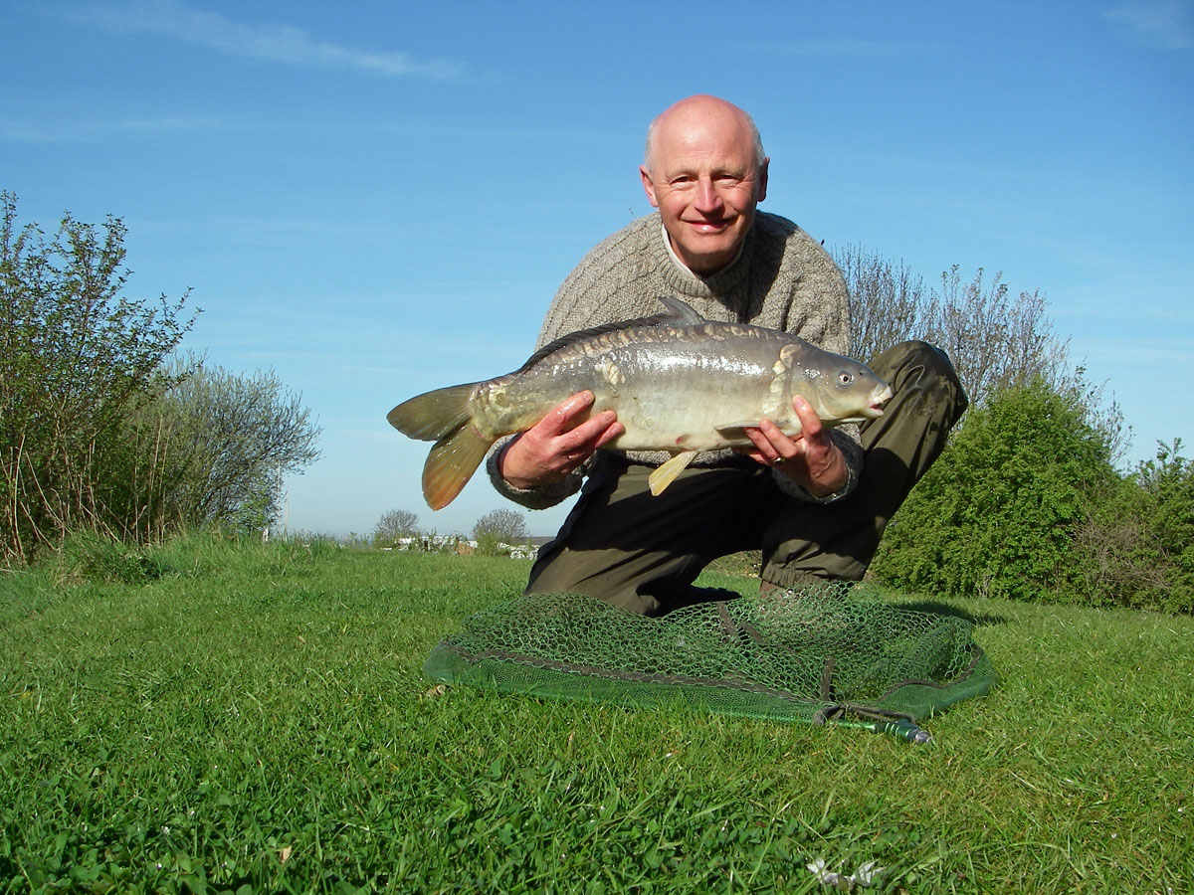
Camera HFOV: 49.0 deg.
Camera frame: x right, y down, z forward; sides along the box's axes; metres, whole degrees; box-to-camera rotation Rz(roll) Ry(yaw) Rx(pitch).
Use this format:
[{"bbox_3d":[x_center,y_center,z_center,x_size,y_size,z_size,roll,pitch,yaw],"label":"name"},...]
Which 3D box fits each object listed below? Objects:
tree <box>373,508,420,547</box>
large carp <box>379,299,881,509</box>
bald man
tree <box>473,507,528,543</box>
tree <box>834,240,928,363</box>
[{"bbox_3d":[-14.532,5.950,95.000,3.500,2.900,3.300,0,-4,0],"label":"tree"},{"bbox_3d":[0.054,-0.057,1.660,0.640,0.260,0.130,-2,-4,2],"label":"large carp"},{"bbox_3d":[0.205,-0.139,1.995,0.700,0.800,0.840,0,-4,5],"label":"bald man"},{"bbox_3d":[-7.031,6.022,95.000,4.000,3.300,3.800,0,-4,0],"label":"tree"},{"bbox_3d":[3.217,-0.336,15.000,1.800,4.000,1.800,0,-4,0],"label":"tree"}]

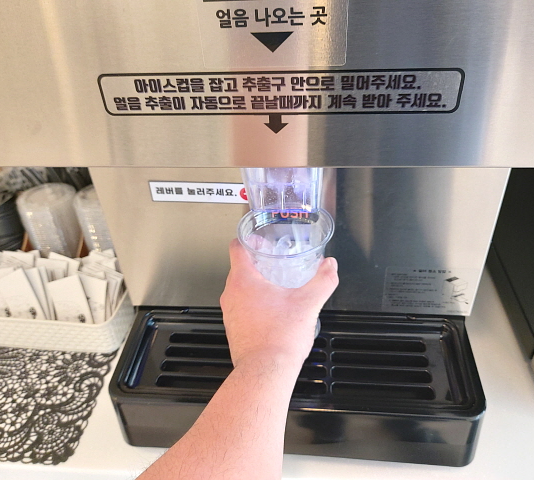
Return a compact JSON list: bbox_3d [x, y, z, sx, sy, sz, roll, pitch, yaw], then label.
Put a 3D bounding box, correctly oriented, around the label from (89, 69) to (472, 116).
[{"bbox_3d":[0.005,-0.103,0.329,0.259,0.031,0.004,1,37,6],"label":"label"}]

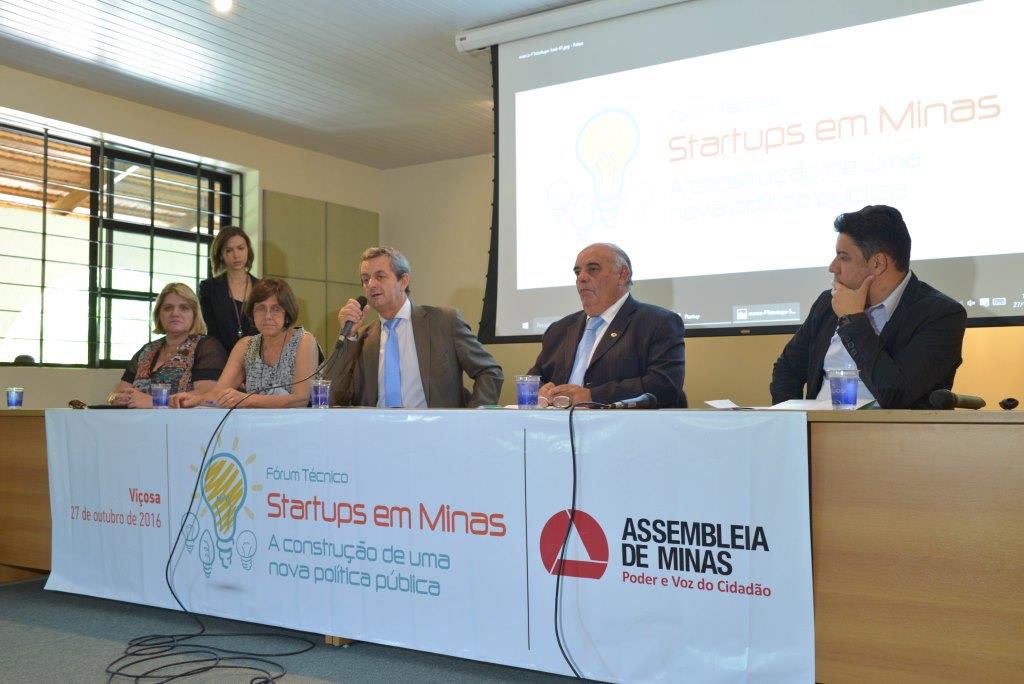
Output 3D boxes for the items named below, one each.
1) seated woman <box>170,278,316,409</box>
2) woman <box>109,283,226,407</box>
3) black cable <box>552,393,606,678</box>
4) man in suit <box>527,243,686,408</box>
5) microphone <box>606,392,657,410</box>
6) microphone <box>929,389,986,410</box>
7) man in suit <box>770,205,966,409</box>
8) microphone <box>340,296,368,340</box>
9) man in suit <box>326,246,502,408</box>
[{"bbox_3d":[-1.128,0.374,4.119,0.540,1.316,0.760,-1,-4,16],"label":"seated woman"},{"bbox_3d":[-1.626,0.384,4.434,0.530,1.340,0.740,-2,-4,24],"label":"woman"},{"bbox_3d":[0.182,0.526,2.682,0.120,0.720,0.160,-2,-5,32],"label":"black cable"},{"bbox_3d":[0.271,0.307,3.332,0.580,1.344,0.760,-2,-4,30],"label":"man in suit"},{"bbox_3d":[0.347,0.174,2.895,0.180,0.047,0.047,0,-3,-31],"label":"microphone"},{"bbox_3d":[1.081,0.141,2.416,0.050,0.050,0.170,3,-3,-38],"label":"microphone"},{"bbox_3d":[0.969,0.268,2.735,0.600,1.342,0.750,-2,-4,26],"label":"man in suit"},{"bbox_3d":[-0.603,-0.092,3.815,0.045,0.200,0.045,40,-26,-30],"label":"microphone"},{"bbox_3d":[-0.457,0.310,3.744,0.660,1.394,0.740,-2,-4,22],"label":"man in suit"}]

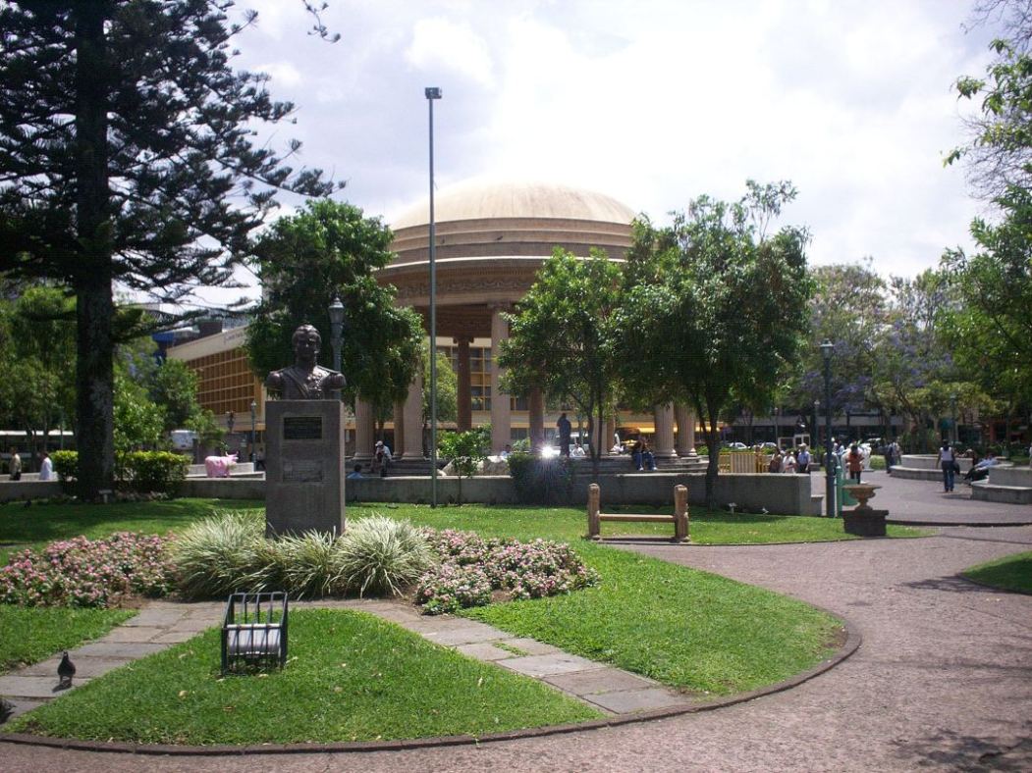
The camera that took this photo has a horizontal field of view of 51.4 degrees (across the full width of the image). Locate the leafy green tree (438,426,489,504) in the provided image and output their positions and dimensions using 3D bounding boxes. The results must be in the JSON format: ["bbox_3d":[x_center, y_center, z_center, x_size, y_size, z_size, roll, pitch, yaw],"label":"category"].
[{"bbox_3d":[-1.145,1.754,23.546,1.150,1.720,1.100,0,-3,0],"label":"leafy green tree"}]

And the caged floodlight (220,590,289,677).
[{"bbox_3d":[-1.782,1.688,7.350,0.420,0.470,0.420,0,-3,-9],"label":"caged floodlight"}]

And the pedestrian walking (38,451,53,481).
[{"bbox_3d":[-14.894,2.877,33.957,0.360,1.600,0.460,-1,-3,0],"label":"pedestrian walking"}]

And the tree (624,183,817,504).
[{"bbox_3d":[4.269,-0.919,23.291,4.100,7.130,3.900,0,-3,0],"label":"tree"}]

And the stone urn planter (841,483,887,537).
[{"bbox_3d":[5.977,2.104,18.400,0.610,0.875,0.610,1,-3,-27],"label":"stone urn planter"}]

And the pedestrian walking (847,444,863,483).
[{"bbox_3d":[11.833,2.833,37.542,0.500,1.580,0.380,0,-3,0],"label":"pedestrian walking"}]

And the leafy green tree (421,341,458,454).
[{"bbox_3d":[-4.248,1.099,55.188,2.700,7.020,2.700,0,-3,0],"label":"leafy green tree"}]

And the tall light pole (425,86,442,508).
[{"bbox_3d":[-1.752,-1.888,22.800,0.340,8.929,0.320,-1,-3,0],"label":"tall light pole"}]

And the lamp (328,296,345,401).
[{"bbox_3d":[-2.995,0.425,17.895,0.280,3.870,0.280,-1,-3,0],"label":"lamp"}]

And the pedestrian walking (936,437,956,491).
[{"bbox_3d":[13.421,2.485,33.544,0.500,1.650,0.380,0,-3,3],"label":"pedestrian walking"}]

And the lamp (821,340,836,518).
[{"bbox_3d":[6.733,0.906,23.103,0.320,3.860,0.320,0,-3,0],"label":"lamp"}]

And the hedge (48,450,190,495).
[{"bbox_3d":[-8.227,1.798,22.200,2.850,0.960,1.000,0,-3,-3],"label":"hedge"}]

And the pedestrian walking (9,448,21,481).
[{"bbox_3d":[-17.679,2.968,37.842,0.450,1.570,0.450,0,-3,-9],"label":"pedestrian walking"}]

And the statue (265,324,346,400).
[{"bbox_3d":[-2.252,-0.263,11.500,0.831,0.779,0.460,0,-3,-7],"label":"statue"}]

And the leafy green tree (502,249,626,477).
[{"bbox_3d":[1.067,-0.191,22.000,2.778,5.314,2.800,-1,-3,0],"label":"leafy green tree"}]

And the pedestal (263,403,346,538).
[{"bbox_3d":[-2.293,1.128,11.652,0.790,1.940,0.650,0,-3,-4],"label":"pedestal"}]

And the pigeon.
[{"bbox_3d":[-2.913,1.831,6.950,0.120,0.210,0.250,1,-3,-21],"label":"pigeon"}]

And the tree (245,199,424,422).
[{"bbox_3d":[-3.620,-0.698,21.500,3.541,5.954,3.500,-1,-3,0],"label":"tree"}]

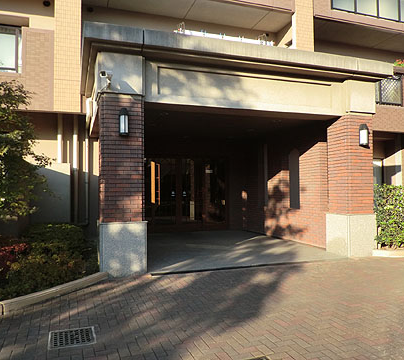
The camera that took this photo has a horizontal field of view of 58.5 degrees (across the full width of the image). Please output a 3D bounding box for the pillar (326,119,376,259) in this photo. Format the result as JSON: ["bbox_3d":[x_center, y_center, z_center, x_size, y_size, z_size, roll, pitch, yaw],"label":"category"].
[{"bbox_3d":[3.197,0.103,7.761,0.720,2.958,0.700,0,-1,-19],"label":"pillar"}]

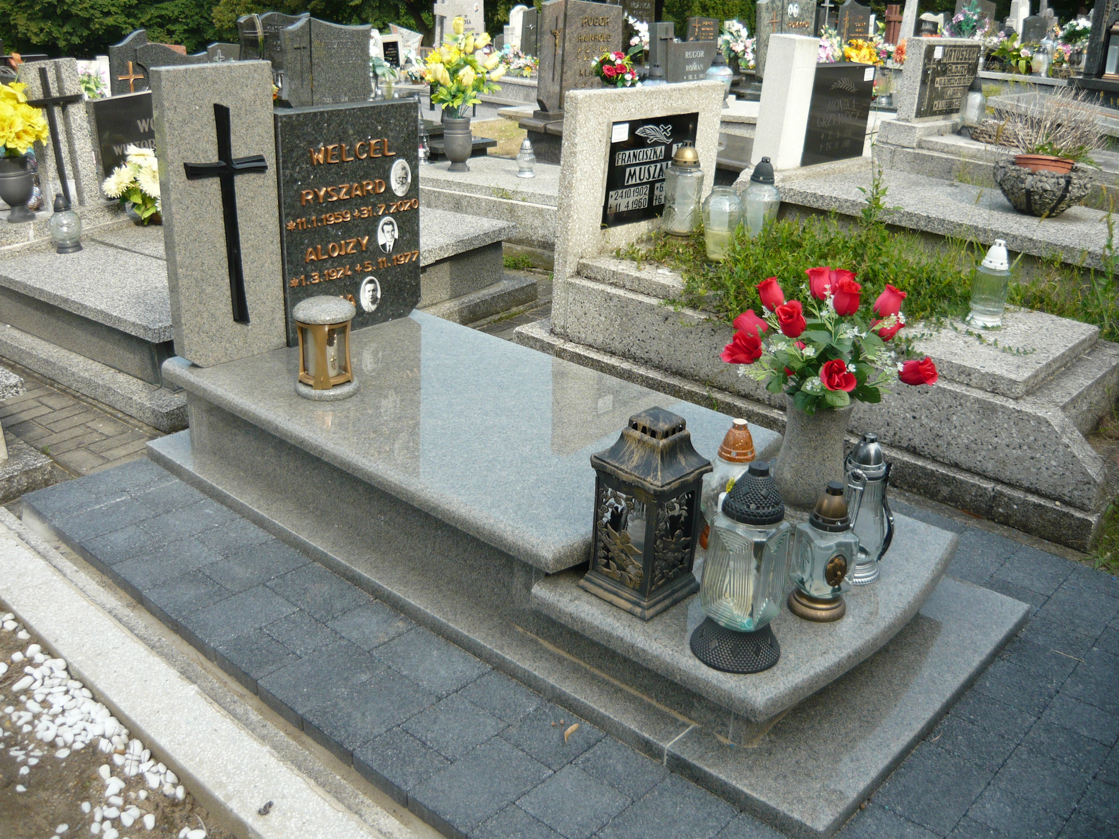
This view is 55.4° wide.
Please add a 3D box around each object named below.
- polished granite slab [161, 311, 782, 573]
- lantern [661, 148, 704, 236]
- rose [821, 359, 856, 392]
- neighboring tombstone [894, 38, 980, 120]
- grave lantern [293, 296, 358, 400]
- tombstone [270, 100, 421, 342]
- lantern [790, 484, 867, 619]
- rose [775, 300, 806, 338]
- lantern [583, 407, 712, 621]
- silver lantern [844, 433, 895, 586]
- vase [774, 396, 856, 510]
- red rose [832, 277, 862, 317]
[{"bbox_3d":[-0.290,-0.030,2.874,1.545,0.057,0.860,20,29,38],"label":"polished granite slab"},{"bbox_3d":[0.494,-0.923,4.254,0.156,0.350,0.156,2,23,-1],"label":"lantern"},{"bbox_3d":[0.649,-0.103,2.481,0.084,0.071,0.077,9,24,13],"label":"rose"},{"bbox_3d":[2.306,-2.060,6.465,0.103,0.444,0.838,21,29,37],"label":"neighboring tombstone"},{"bbox_3d":[-0.647,-0.205,2.945,0.174,0.263,0.174,-3,24,-12],"label":"grave lantern"},{"bbox_3d":[-0.653,-0.611,3.294,0.080,0.690,0.520,20,29,38],"label":"tombstone"},{"bbox_3d":[0.547,0.256,2.182,0.120,0.278,0.120,-6,24,-19],"label":"lantern"},{"bbox_3d":[0.512,-0.222,2.360,0.067,0.075,0.067,-5,39,16],"label":"rose"},{"bbox_3d":[0.178,0.176,2.188,0.182,0.391,0.182,21,29,37],"label":"lantern"},{"bbox_3d":[0.684,0.192,2.353,0.119,0.340,0.110,10,24,17],"label":"silver lantern"},{"bbox_3d":[0.648,0.071,2.722,0.181,0.268,0.181,9,24,13],"label":"vase"},{"bbox_3d":[0.628,-0.267,2.330,0.065,0.075,0.065,10,34,13],"label":"red rose"}]

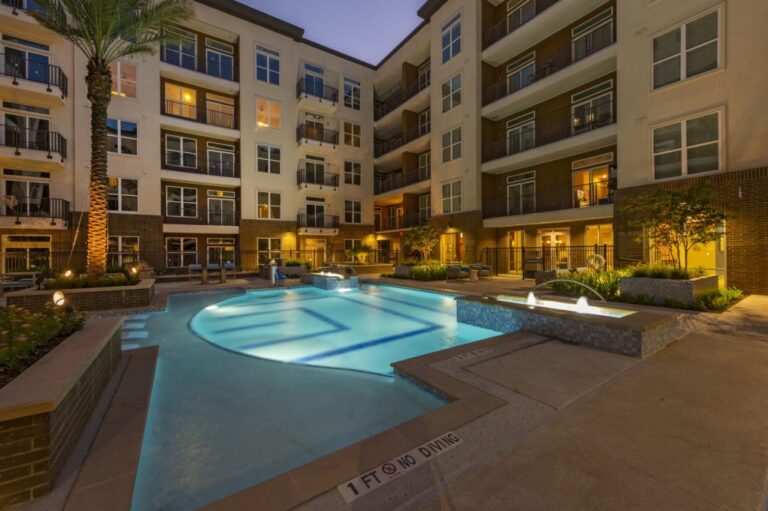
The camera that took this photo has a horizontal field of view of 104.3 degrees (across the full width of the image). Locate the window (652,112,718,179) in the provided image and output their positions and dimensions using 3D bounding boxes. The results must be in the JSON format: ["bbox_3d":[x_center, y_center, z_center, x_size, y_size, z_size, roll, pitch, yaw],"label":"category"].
[{"bbox_3d":[10.883,-3.880,10.804,0.120,1.950,1.710,-1,1,-34],"label":"window"}]

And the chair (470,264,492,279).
[{"bbox_3d":[5.560,0.890,17.150,0.820,0.800,0.800,-1,1,-34],"label":"chair"}]

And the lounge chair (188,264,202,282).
[{"bbox_3d":[-10.000,0.970,15.900,0.700,0.960,1.000,-1,1,-34],"label":"lounge chair"}]

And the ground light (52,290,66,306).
[{"bbox_3d":[-3.720,0.500,3.450,0.160,0.190,0.180,0,1,3],"label":"ground light"}]

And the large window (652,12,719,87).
[{"bbox_3d":[10.883,-7.350,10.804,0.120,1.950,1.710,-1,1,-34],"label":"large window"}]

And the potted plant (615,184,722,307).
[{"bbox_3d":[9.239,-0.402,9.535,2.700,3.400,2.050,-1,1,-34],"label":"potted plant"}]

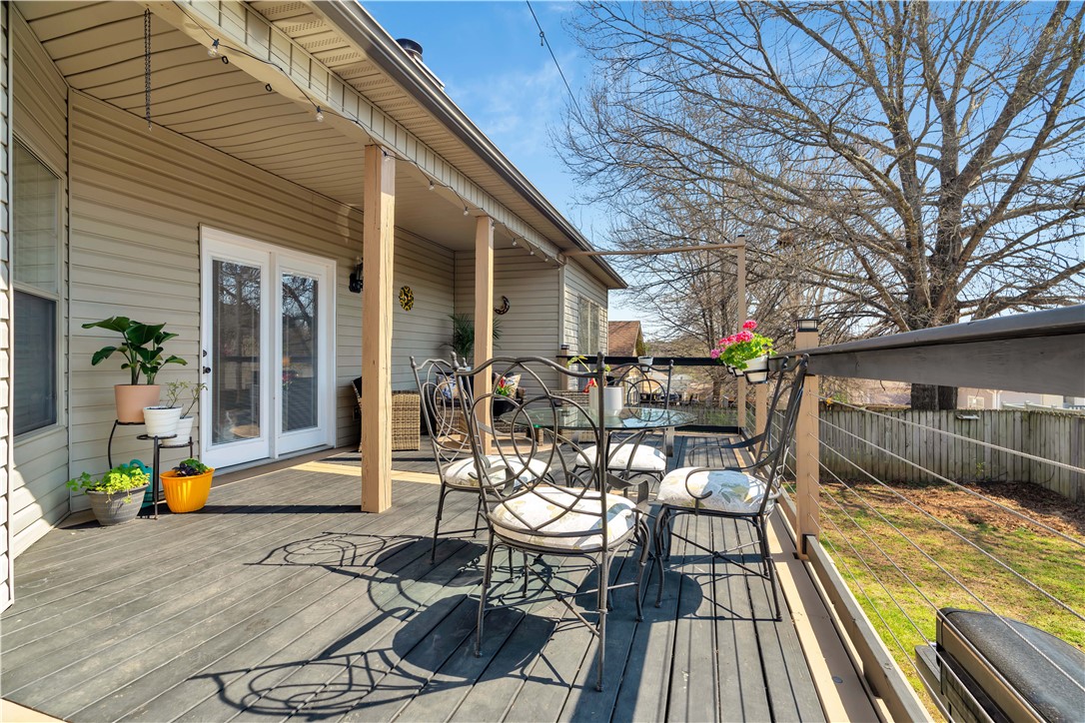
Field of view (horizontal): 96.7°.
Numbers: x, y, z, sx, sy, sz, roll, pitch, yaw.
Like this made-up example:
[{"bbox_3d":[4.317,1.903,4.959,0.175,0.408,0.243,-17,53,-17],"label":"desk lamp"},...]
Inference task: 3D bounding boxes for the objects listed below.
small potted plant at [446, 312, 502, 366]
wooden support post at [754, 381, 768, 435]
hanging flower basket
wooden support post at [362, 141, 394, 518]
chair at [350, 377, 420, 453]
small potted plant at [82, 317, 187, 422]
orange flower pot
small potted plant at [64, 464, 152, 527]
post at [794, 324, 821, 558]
[{"bbox_3d":[-1.090,-0.200,7.700,0.800,1.150,0.820,0,0,0],"label":"small potted plant"},{"bbox_3d":[2.070,0.450,4.550,0.095,1.160,0.095,0,0,19],"label":"wooden support post"},{"bbox_3d":[1.460,-0.090,3.500,0.380,0.430,0.440,0,0,19],"label":"hanging flower basket"},{"bbox_3d":[-1.129,-0.210,3.298,0.140,2.450,0.140,0,0,19],"label":"wooden support post"},{"bbox_3d":[-1.830,0.615,5.730,0.720,0.810,0.700,0,0,-14],"label":"chair"},{"bbox_3d":[-2.835,0.060,3.370,0.470,0.740,0.540,0,0,19],"label":"small potted plant"},{"bbox_3d":[-2.435,0.896,3.312,0.305,0.250,0.305,0,0,0],"label":"orange flower pot"},{"bbox_3d":[-2.730,0.845,3.045,0.380,0.350,0.330,0,0,-41],"label":"small potted plant"},{"bbox_3d":[1.388,0.410,2.510,0.100,1.220,0.100,0,0,19],"label":"post"}]

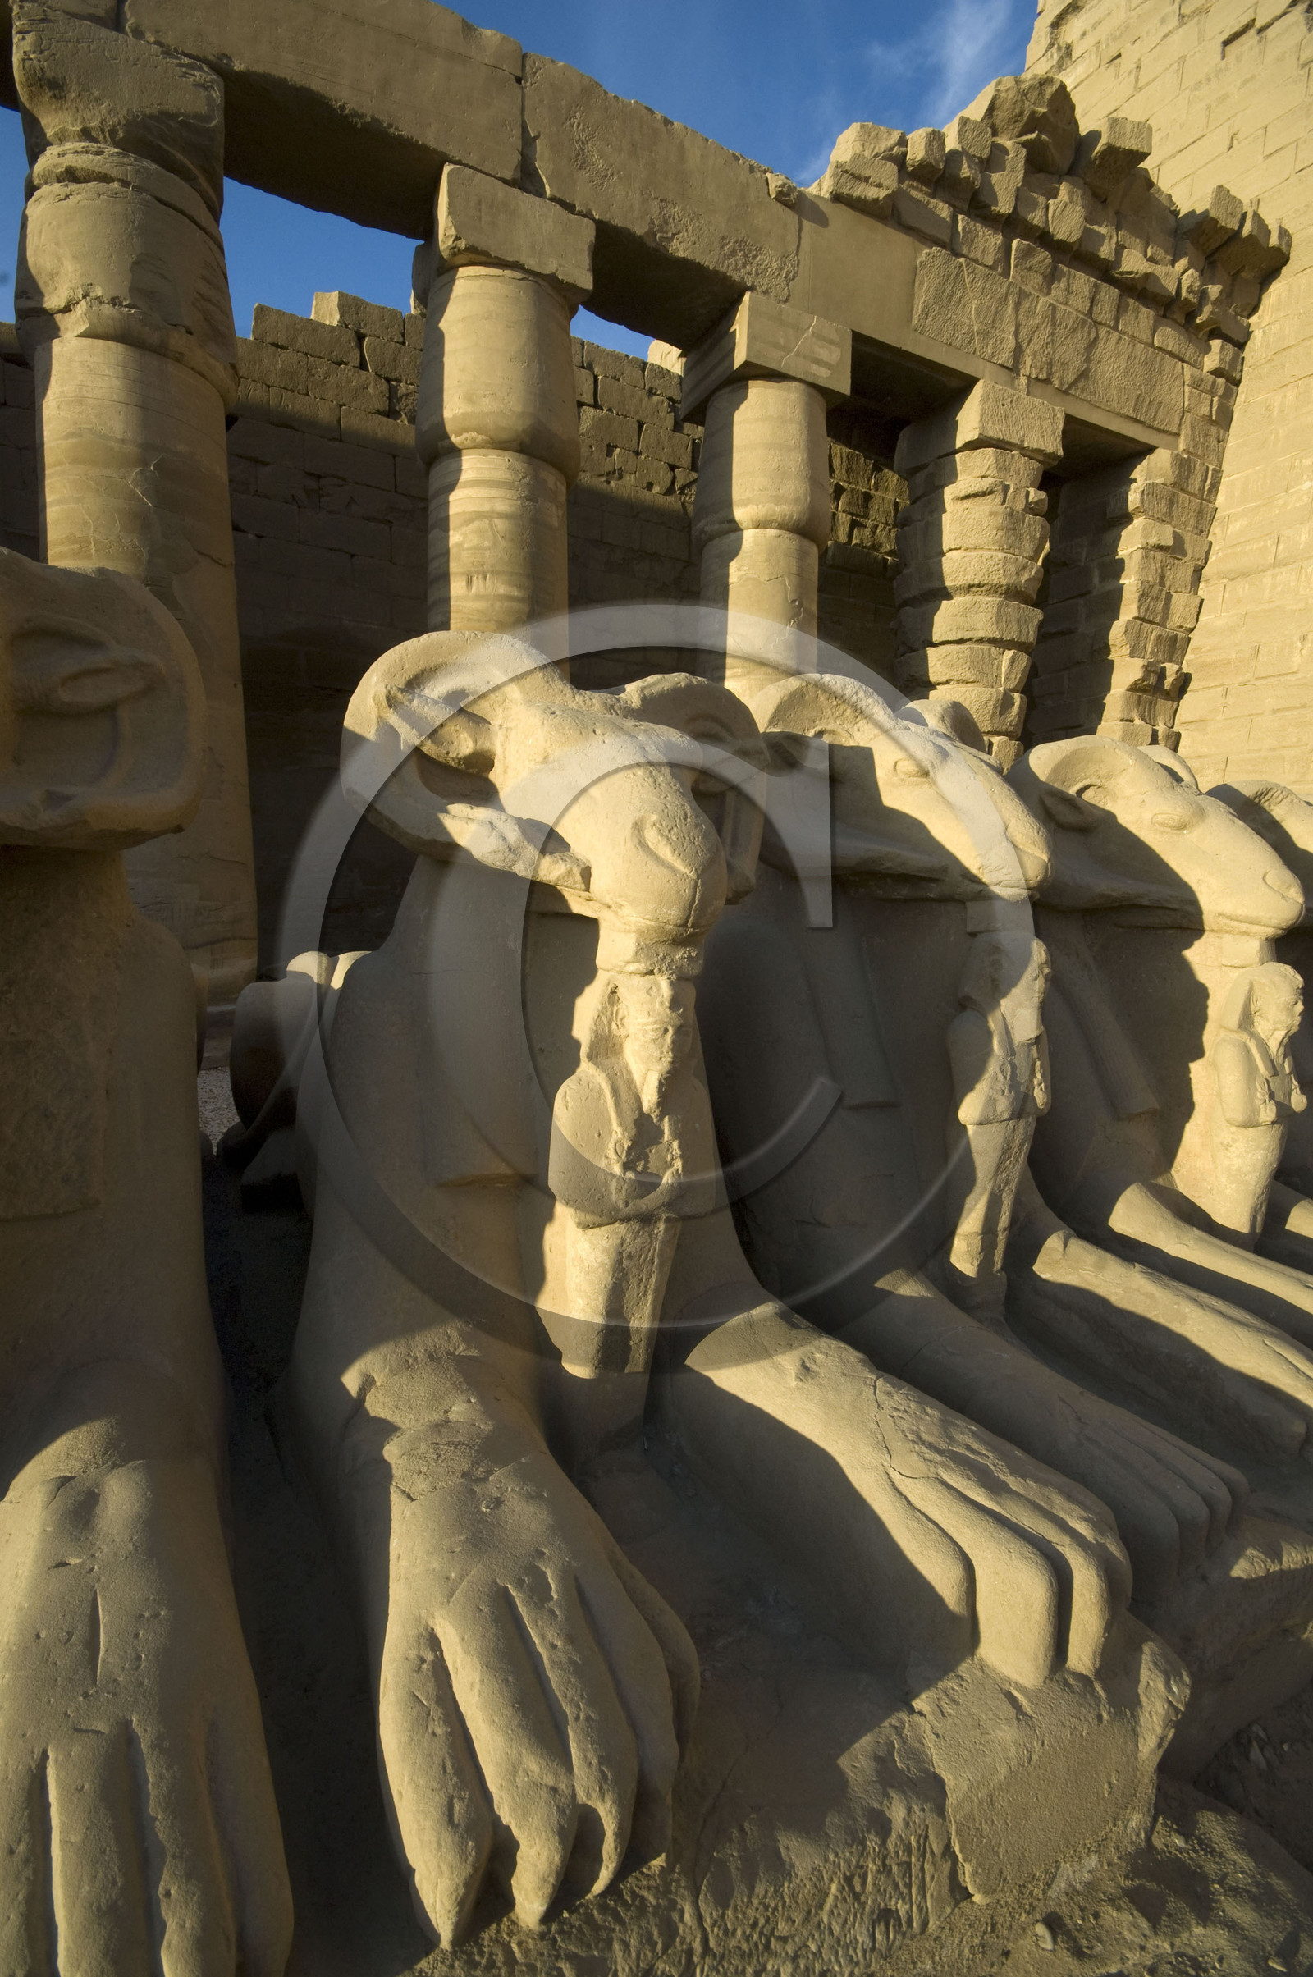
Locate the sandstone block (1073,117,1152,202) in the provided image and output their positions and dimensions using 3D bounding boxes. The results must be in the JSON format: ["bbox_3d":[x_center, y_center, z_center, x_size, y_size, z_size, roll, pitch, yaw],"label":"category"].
[{"bbox_3d":[7.380,-13.634,13.510,1.080,0.490,0.840,-2,6,-26],"label":"sandstone block"}]

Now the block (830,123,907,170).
[{"bbox_3d":[3.032,-12.047,12.137,0.970,0.500,0.670,-2,6,-26],"label":"block"}]

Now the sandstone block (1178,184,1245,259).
[{"bbox_3d":[8.770,-12.252,13.254,0.698,0.475,0.795,-2,9,-26],"label":"sandstone block"}]

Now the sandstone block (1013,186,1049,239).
[{"bbox_3d":[5.098,-10.917,11.780,0.563,0.388,0.650,-2,9,-26],"label":"sandstone block"}]

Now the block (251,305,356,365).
[{"bbox_3d":[-5.968,-10.925,14.027,1.610,0.560,0.650,-2,6,-26],"label":"block"}]

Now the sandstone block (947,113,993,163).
[{"bbox_3d":[4.547,-12.478,12.269,0.549,0.392,0.538,-3,11,-26],"label":"sandstone block"}]

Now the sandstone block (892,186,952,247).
[{"bbox_3d":[3.937,-11.727,12.727,1.064,0.549,0.616,-3,11,-26],"label":"sandstone block"}]

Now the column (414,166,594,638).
[{"bbox_3d":[-2.122,-4.460,11.168,2.112,9.744,2.112,-3,12,-27],"label":"column"}]

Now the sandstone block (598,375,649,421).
[{"bbox_3d":[-0.771,-11.639,16.487,1.100,0.560,0.650,-2,6,-26],"label":"sandstone block"}]

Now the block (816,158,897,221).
[{"bbox_3d":[2.852,-11.457,12.030,1.120,0.500,0.720,-2,6,-26],"label":"block"}]

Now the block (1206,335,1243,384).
[{"bbox_3d":[9.535,-10.573,14.077,0.630,0.485,0.563,-2,9,-26],"label":"block"}]

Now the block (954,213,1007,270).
[{"bbox_3d":[4.993,-11.764,13.154,0.896,0.549,0.616,-3,11,-26],"label":"block"}]

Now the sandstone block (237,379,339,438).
[{"bbox_3d":[-6.213,-9.604,13.892,1.536,0.624,0.720,-3,12,-27],"label":"sandstone block"}]

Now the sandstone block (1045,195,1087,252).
[{"bbox_3d":[5.668,-10.992,12.023,0.679,0.466,0.698,-2,9,-26],"label":"sandstone block"}]

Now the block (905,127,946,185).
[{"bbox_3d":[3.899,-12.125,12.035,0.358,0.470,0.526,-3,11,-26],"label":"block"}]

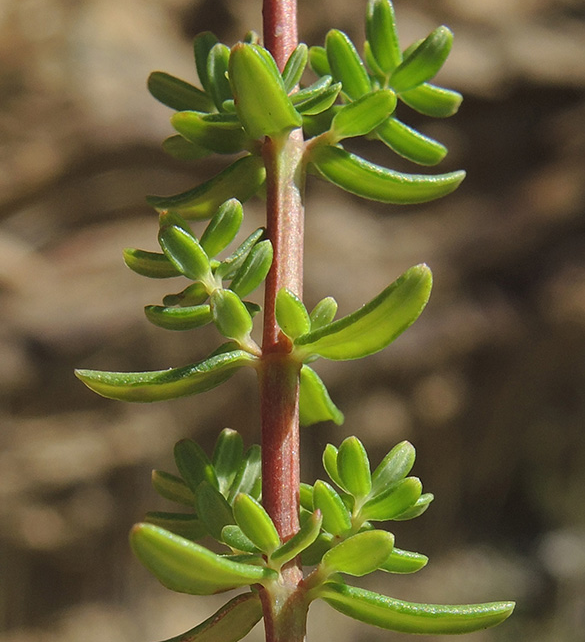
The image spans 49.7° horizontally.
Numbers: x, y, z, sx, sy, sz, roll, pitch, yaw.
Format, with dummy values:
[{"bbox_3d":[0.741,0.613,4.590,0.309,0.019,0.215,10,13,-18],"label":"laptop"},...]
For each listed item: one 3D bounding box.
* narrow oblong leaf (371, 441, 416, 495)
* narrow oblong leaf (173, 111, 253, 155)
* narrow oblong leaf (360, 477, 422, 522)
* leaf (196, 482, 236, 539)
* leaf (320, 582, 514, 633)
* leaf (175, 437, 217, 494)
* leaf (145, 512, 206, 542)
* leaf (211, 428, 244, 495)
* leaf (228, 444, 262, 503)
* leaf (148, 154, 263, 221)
[{"bbox_3d":[0.048,0.071,0.306,0.012,0.028,0.006,38,-13,15],"label":"narrow oblong leaf"},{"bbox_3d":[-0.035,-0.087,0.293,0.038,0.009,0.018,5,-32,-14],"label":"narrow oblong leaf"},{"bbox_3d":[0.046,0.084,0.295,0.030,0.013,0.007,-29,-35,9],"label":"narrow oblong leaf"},{"bbox_3d":[-0.038,0.092,0.307,0.015,0.029,0.006,-22,6,-13],"label":"leaf"},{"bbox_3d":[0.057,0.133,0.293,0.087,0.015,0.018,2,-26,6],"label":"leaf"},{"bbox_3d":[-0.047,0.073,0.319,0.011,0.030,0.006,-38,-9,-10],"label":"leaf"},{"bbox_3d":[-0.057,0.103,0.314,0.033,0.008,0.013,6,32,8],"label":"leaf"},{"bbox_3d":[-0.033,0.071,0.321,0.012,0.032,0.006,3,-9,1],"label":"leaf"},{"bbox_3d":[-0.024,0.076,0.315,0.011,0.030,0.006,26,-12,2],"label":"leaf"},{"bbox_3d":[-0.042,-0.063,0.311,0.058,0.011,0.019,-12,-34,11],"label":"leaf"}]

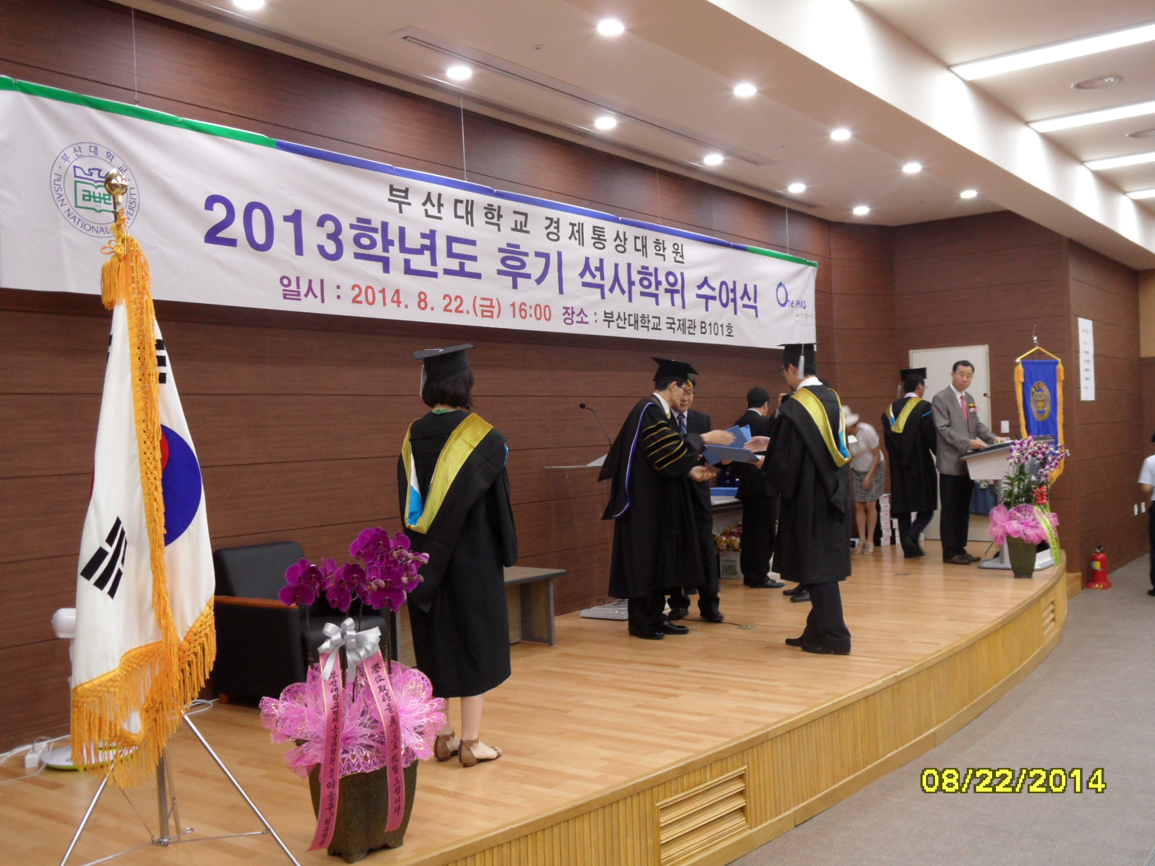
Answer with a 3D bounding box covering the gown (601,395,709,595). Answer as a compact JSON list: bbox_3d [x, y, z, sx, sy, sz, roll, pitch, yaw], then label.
[{"bbox_3d":[0.480,0.407,6.728,0.560,1.250,0.560,-2,1,20],"label":"gown"}]

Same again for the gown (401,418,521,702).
[{"bbox_3d":[-0.487,0.494,4.345,0.500,1.150,0.360,-1,1,38],"label":"gown"}]

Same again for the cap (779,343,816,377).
[{"bbox_3d":[1.294,-0.428,6.250,0.260,0.180,0.250,-2,0,25],"label":"cap"}]

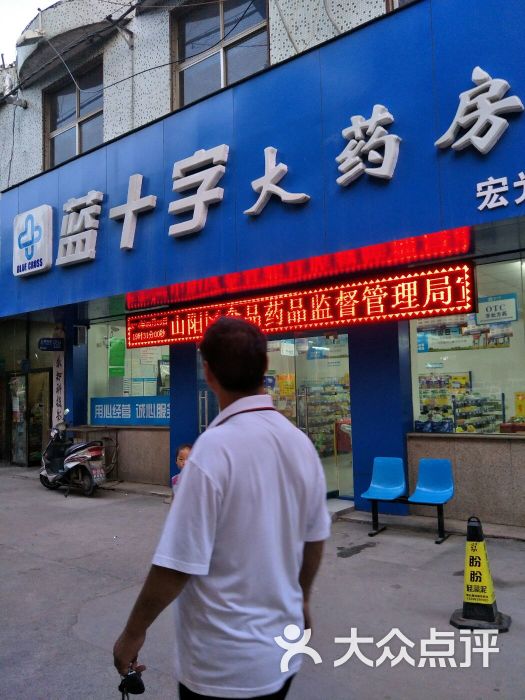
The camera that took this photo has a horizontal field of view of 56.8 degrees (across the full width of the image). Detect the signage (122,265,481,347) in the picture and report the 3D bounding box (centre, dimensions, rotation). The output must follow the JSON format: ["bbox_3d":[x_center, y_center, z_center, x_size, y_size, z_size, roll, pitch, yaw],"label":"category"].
[{"bbox_3d":[0.042,-0.484,6.755,5.430,0.566,0.130,-5,-7,33],"label":"signage"}]

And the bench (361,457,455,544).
[{"bbox_3d":[1.516,1.571,5.130,0.892,0.761,0.558,-5,-7,33],"label":"bench"}]

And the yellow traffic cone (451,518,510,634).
[{"bbox_3d":[1.429,1.434,3.209,0.365,0.645,0.365,-4,-6,23],"label":"yellow traffic cone"}]

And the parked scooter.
[{"bbox_3d":[-3.087,1.629,7.772,1.740,1.260,0.640,-6,-7,38],"label":"parked scooter"}]

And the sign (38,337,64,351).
[{"bbox_3d":[-4.415,-0.130,10.203,0.600,0.290,0.060,0,-6,-12],"label":"sign"}]

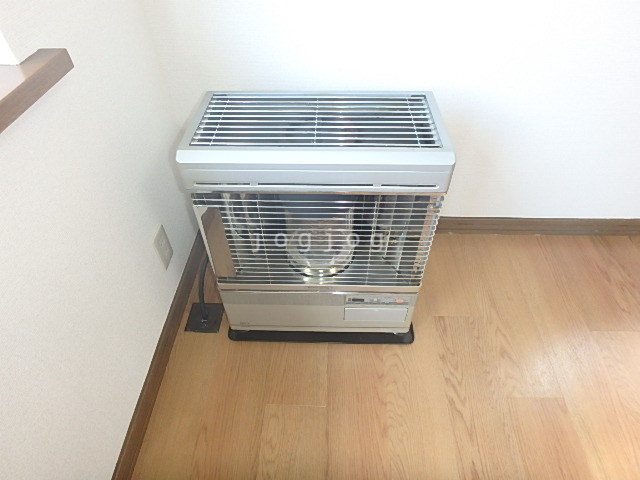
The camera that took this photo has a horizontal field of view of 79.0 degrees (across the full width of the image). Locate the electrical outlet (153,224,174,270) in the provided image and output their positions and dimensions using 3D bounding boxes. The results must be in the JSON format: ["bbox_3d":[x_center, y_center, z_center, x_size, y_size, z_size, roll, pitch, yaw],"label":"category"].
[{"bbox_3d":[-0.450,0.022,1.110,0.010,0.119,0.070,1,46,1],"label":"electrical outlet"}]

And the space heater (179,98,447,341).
[{"bbox_3d":[0.000,-0.018,0.986,0.525,0.620,0.280,1,46,2],"label":"space heater"}]

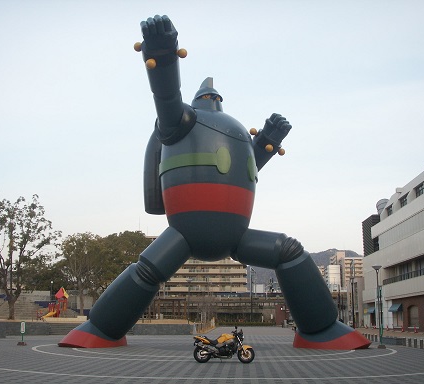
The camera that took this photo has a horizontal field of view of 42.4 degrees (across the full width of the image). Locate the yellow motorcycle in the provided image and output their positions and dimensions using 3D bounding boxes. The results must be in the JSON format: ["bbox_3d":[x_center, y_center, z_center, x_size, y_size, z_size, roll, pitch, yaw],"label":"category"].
[{"bbox_3d":[0.458,5.381,19.304,2.129,1.224,0.780,1,-13,0],"label":"yellow motorcycle"}]

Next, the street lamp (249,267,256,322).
[{"bbox_3d":[6.990,18.248,96.105,1.300,9.926,0.500,1,-13,0],"label":"street lamp"}]

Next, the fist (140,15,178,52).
[{"bbox_3d":[-2.367,-7.146,24.674,1.600,1.350,1.420,0,-27,2],"label":"fist"}]

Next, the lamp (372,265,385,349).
[{"bbox_3d":[10.540,7.086,34.538,0.650,4.834,0.650,1,-13,0],"label":"lamp"}]

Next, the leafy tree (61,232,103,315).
[{"bbox_3d":[-17.692,11.332,76.277,5.800,11.244,5.700,1,-13,0],"label":"leafy tree"}]

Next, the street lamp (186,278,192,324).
[{"bbox_3d":[-2.100,10.081,50.458,0.600,4.115,0.600,1,-13,0],"label":"street lamp"}]

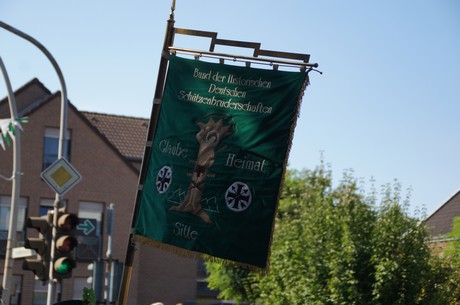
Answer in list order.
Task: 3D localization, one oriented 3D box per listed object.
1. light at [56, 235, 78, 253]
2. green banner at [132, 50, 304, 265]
[{"bbox_3d":[-2.305,1.291,19.000,0.240,0.260,0.250,8,-8,-33],"label":"light"},{"bbox_3d":[-0.080,0.040,8.970,1.140,1.300,0.160,10,-3,35],"label":"green banner"}]

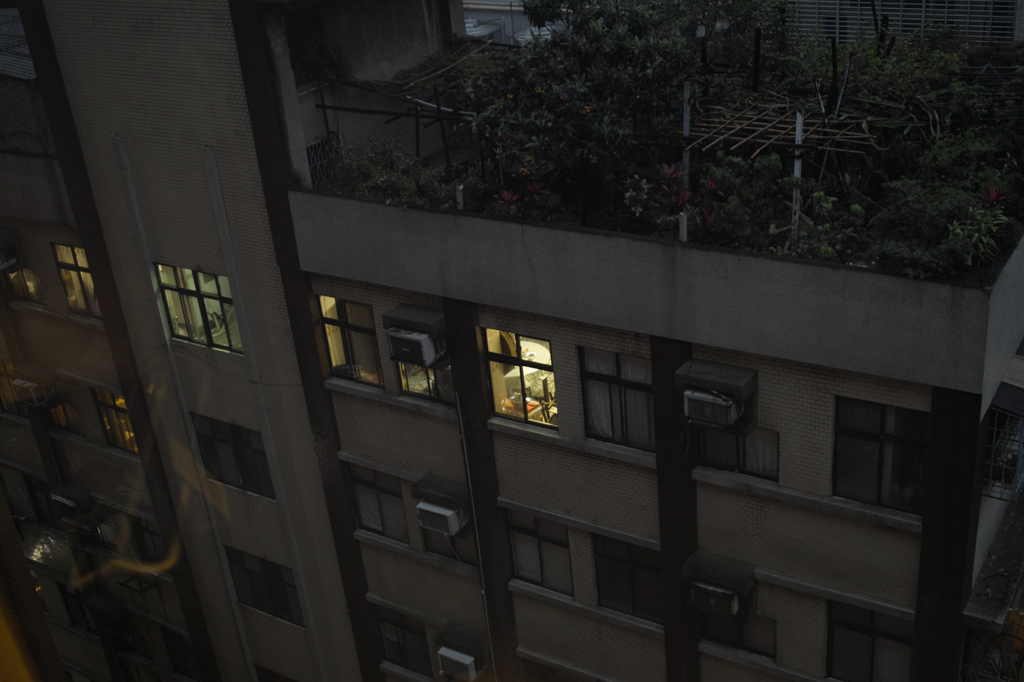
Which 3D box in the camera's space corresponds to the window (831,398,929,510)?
[{"bbox_3d":[4.736,1.480,15.034,1.180,1.530,0.120,11,31,31],"label":"window"}]

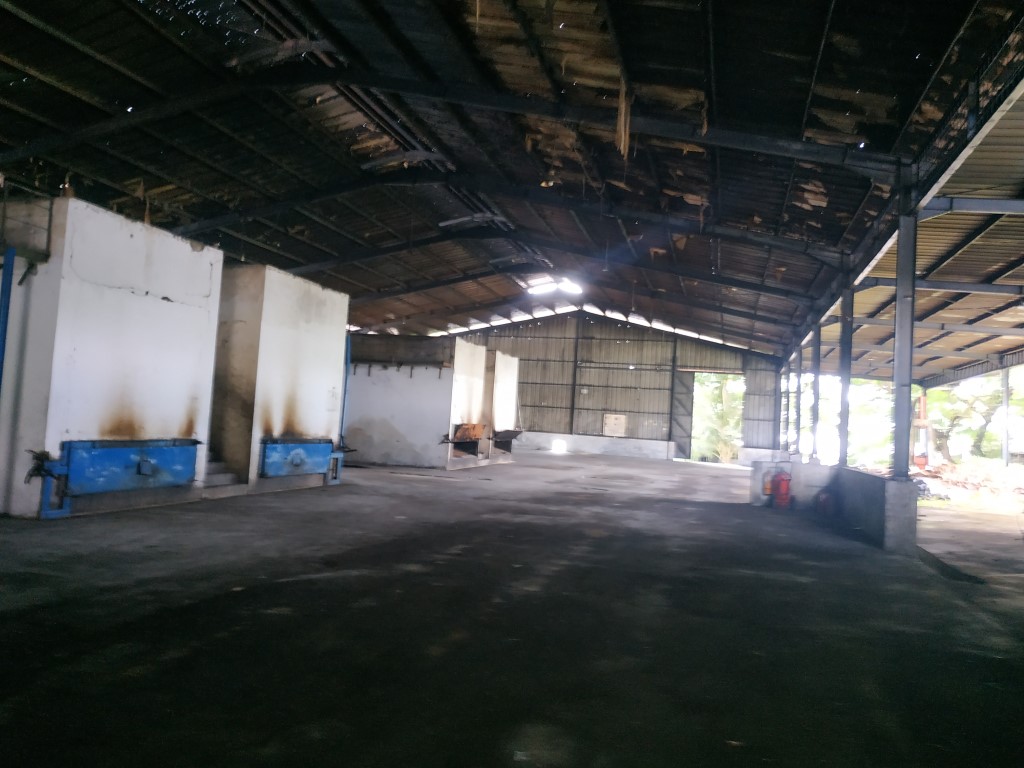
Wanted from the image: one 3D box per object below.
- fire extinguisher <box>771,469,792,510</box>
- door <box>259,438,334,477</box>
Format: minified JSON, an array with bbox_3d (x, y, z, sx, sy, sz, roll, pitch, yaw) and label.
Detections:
[{"bbox_3d":[6.119,2.366,16.111,0.440,0.950,0.420,2,-3,17],"label":"fire extinguisher"},{"bbox_3d":[-4.433,1.526,14.836,0.150,0.760,2.470,2,-3,17],"label":"door"}]

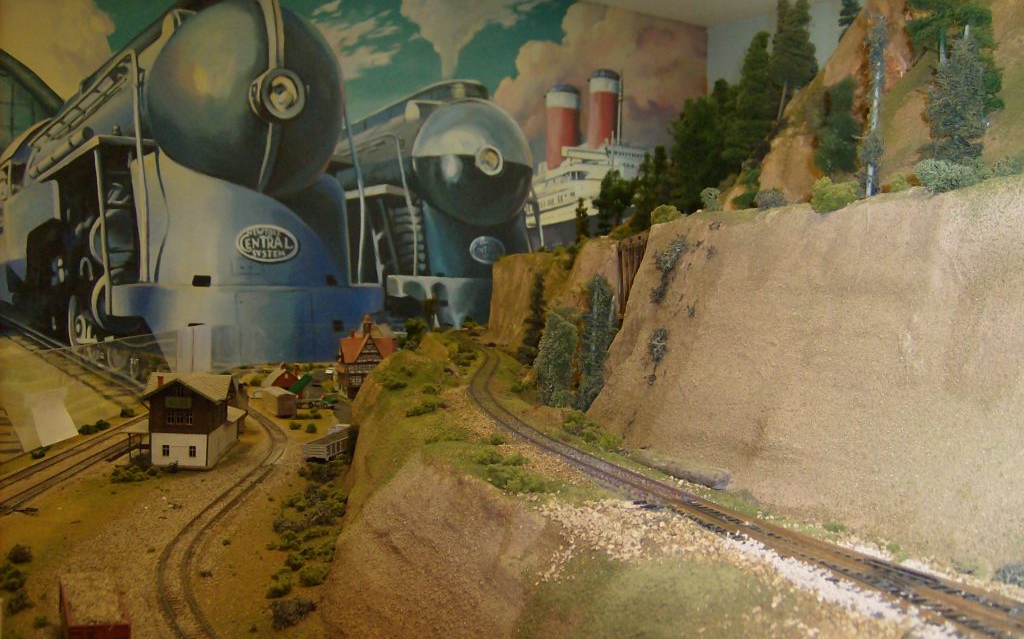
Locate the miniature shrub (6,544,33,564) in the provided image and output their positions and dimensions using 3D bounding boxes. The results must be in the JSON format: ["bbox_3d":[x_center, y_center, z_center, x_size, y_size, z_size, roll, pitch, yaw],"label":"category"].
[{"bbox_3d":[-0.375,0.179,0.809,0.020,0.014,0.018,0,3,0],"label":"miniature shrub"}]

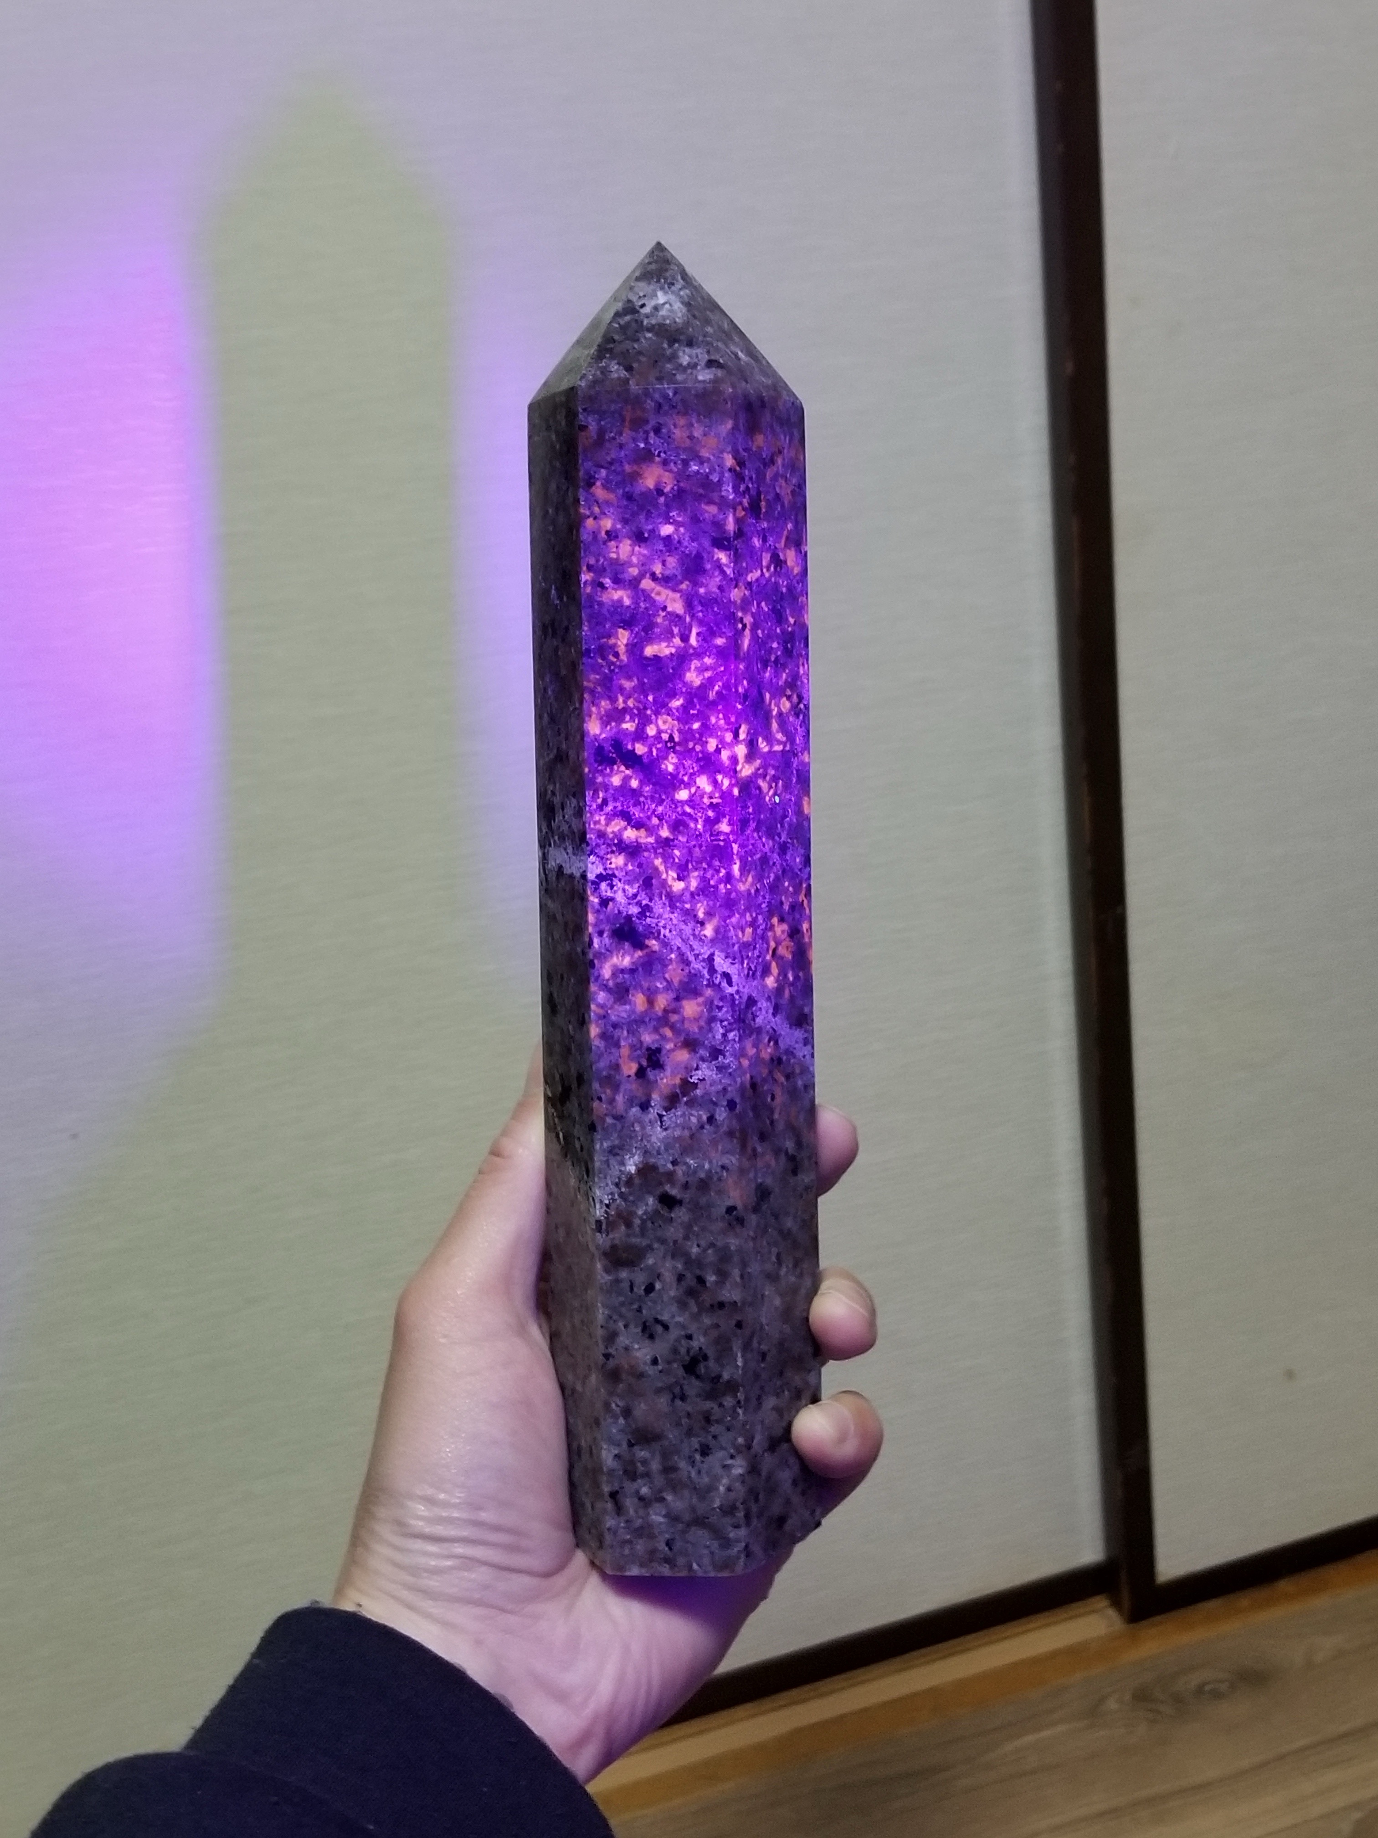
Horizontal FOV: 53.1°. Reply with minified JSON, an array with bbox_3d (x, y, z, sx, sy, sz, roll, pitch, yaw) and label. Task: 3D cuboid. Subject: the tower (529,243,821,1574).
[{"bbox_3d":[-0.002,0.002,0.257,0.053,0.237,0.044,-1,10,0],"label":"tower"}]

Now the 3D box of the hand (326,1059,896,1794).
[{"bbox_3d":[-0.013,0.093,0.278,0.100,0.148,0.080,10,7,-7],"label":"hand"}]

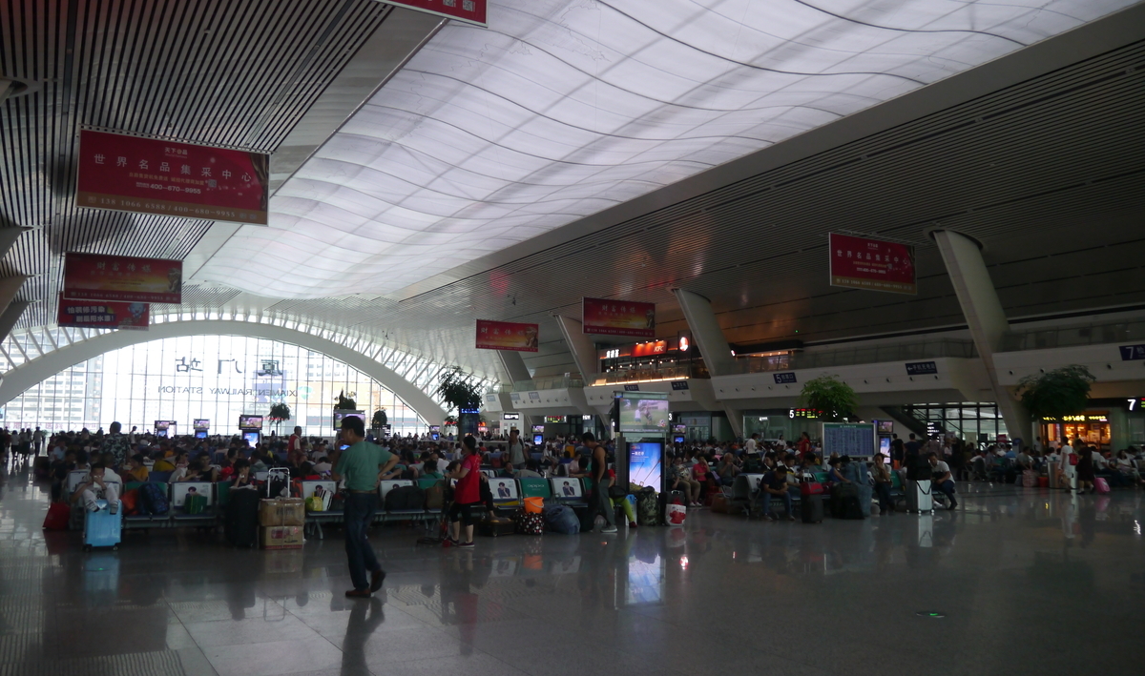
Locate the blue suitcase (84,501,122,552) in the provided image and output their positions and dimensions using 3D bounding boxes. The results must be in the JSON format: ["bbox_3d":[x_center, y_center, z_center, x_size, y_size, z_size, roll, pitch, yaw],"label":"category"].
[{"bbox_3d":[-6.236,2.485,12.305,0.430,0.645,0.270,4,-7,-29],"label":"blue suitcase"}]

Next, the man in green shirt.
[{"bbox_3d":[-2.019,1.650,9.166,0.440,1.720,0.530,-5,-8,42],"label":"man in green shirt"}]

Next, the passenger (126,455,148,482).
[{"bbox_3d":[-7.100,2.509,15.159,0.650,1.220,0.550,4,-7,-29],"label":"passenger"}]

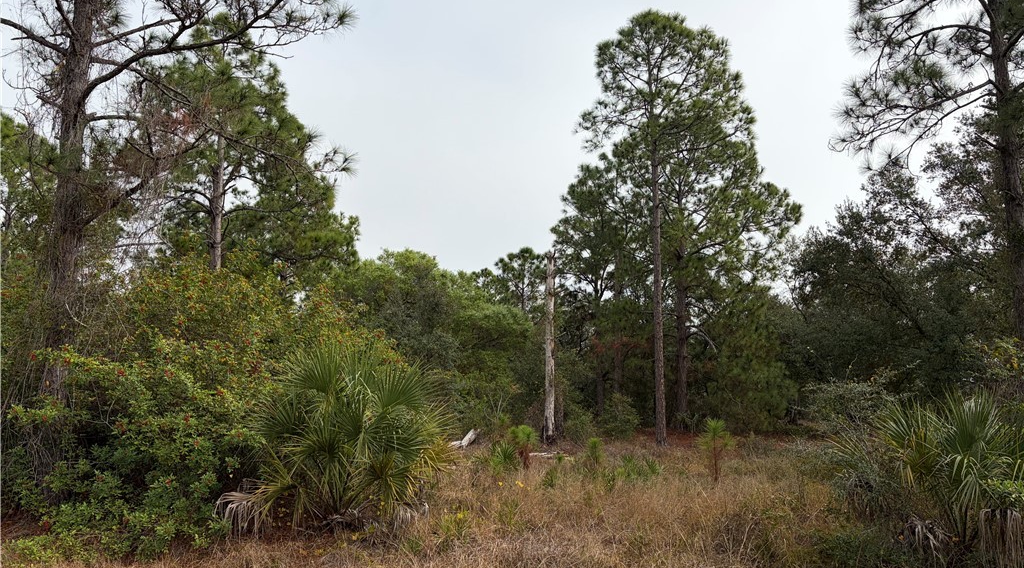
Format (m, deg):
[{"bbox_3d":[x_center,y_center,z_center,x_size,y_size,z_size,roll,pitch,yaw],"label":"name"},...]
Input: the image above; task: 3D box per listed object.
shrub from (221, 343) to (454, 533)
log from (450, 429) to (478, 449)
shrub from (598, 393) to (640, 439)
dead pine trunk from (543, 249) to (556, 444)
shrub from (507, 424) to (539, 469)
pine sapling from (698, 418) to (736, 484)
[{"bbox_3d":[-1.942,1.687,8.558,2.604,2.046,2.300,0,-7,0],"label":"shrub"},{"bbox_3d":[-1.075,3.507,17.402,0.634,0.423,0.400,0,-7,0],"label":"log"},{"bbox_3d":[2.883,3.524,20.624,1.126,1.217,1.070,0,-7,0],"label":"shrub"},{"bbox_3d":[0.947,1.521,19.157,0.260,4.771,0.260,0,-7,0],"label":"dead pine trunk"},{"bbox_3d":[0.177,2.746,12.962,0.539,0.745,0.512,0,-7,0],"label":"shrub"},{"bbox_3d":[3.073,2.505,11.500,0.560,1.000,0.550,0,-7,0],"label":"pine sapling"}]

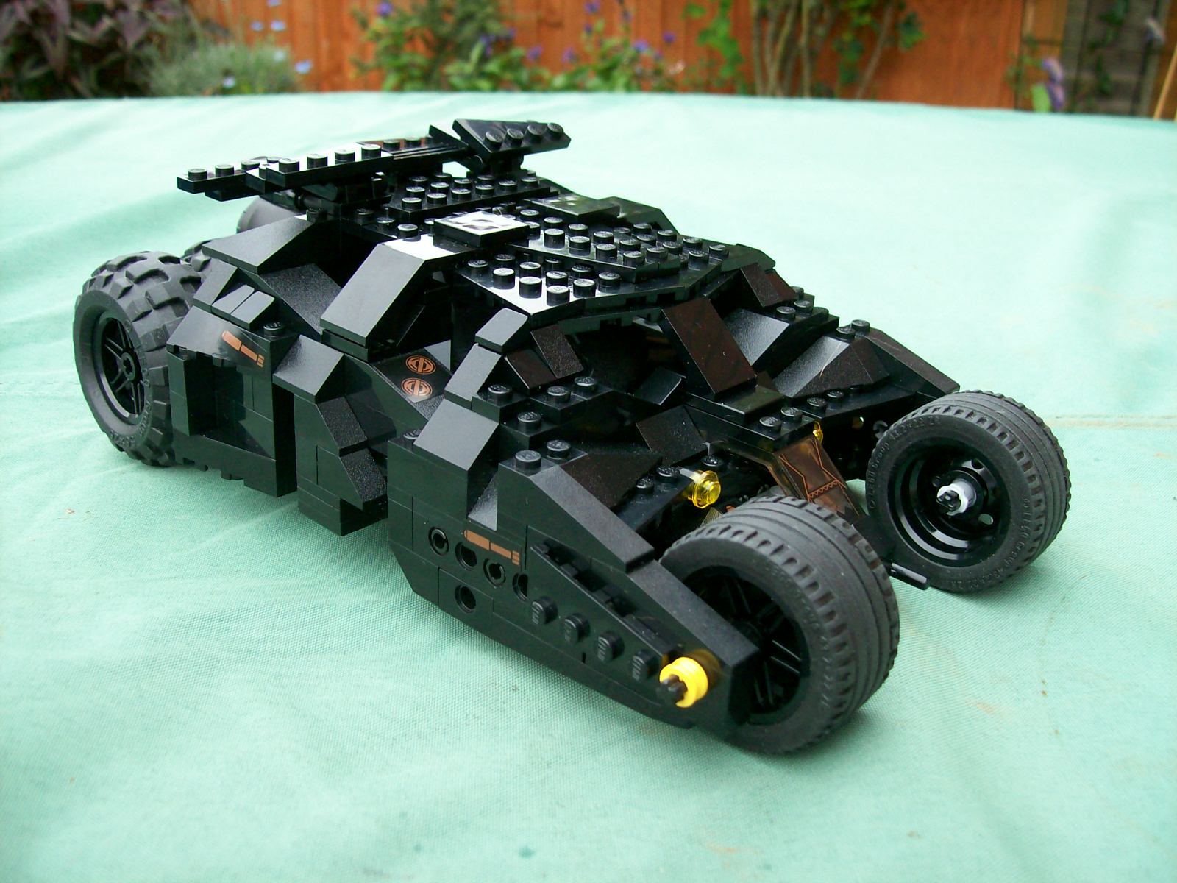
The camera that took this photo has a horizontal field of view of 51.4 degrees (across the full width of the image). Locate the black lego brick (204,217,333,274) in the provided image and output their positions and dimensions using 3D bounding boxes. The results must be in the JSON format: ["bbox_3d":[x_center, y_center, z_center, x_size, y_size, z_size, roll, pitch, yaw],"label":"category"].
[{"bbox_3d":[-0.077,-0.051,0.303,0.024,0.010,0.024,23,30,36],"label":"black lego brick"}]

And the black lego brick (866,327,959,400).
[{"bbox_3d":[0.077,-0.020,0.302,0.032,0.011,0.008,23,30,36],"label":"black lego brick"}]

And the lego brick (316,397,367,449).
[{"bbox_3d":[-0.056,-0.005,0.265,0.016,0.010,0.008,23,30,36],"label":"lego brick"}]

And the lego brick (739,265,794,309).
[{"bbox_3d":[0.041,-0.039,0.300,0.015,0.010,0.016,23,30,36],"label":"lego brick"}]

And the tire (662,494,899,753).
[{"bbox_3d":[0.034,0.034,0.226,0.044,0.044,0.022,21,30,37],"label":"tire"}]

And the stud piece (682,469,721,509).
[{"bbox_3d":[0.024,0.010,0.251,0.005,0.008,0.008,23,30,36],"label":"stud piece"}]

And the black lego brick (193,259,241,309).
[{"bbox_3d":[-0.086,-0.038,0.295,0.008,0.010,0.016,23,30,36],"label":"black lego brick"}]

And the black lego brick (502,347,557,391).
[{"bbox_3d":[-0.012,-0.014,0.240,0.008,0.006,0.008,23,30,36],"label":"black lego brick"}]

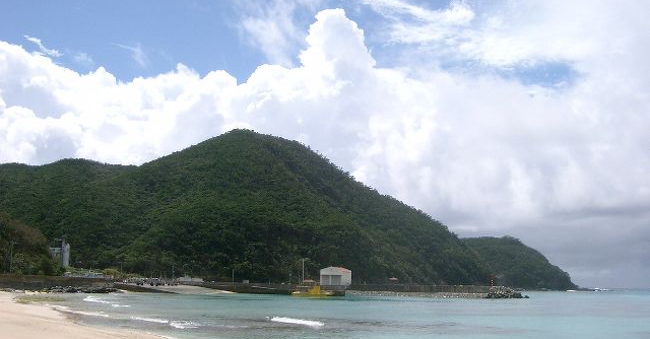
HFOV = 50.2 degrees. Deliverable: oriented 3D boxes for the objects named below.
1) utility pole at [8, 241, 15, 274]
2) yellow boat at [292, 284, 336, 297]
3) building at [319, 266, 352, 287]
[{"bbox_3d":[-91.888,25.793,203.560,1.000,10.000,0.500,0,-10,0],"label":"utility pole"},{"bbox_3d":[-4.731,49.736,285.705,17.800,5.000,4.500,-2,-10,10],"label":"yellow boat"},{"bbox_3d":[4.472,46.279,301.511,10.200,8.300,10.800,-4,-10,22],"label":"building"}]

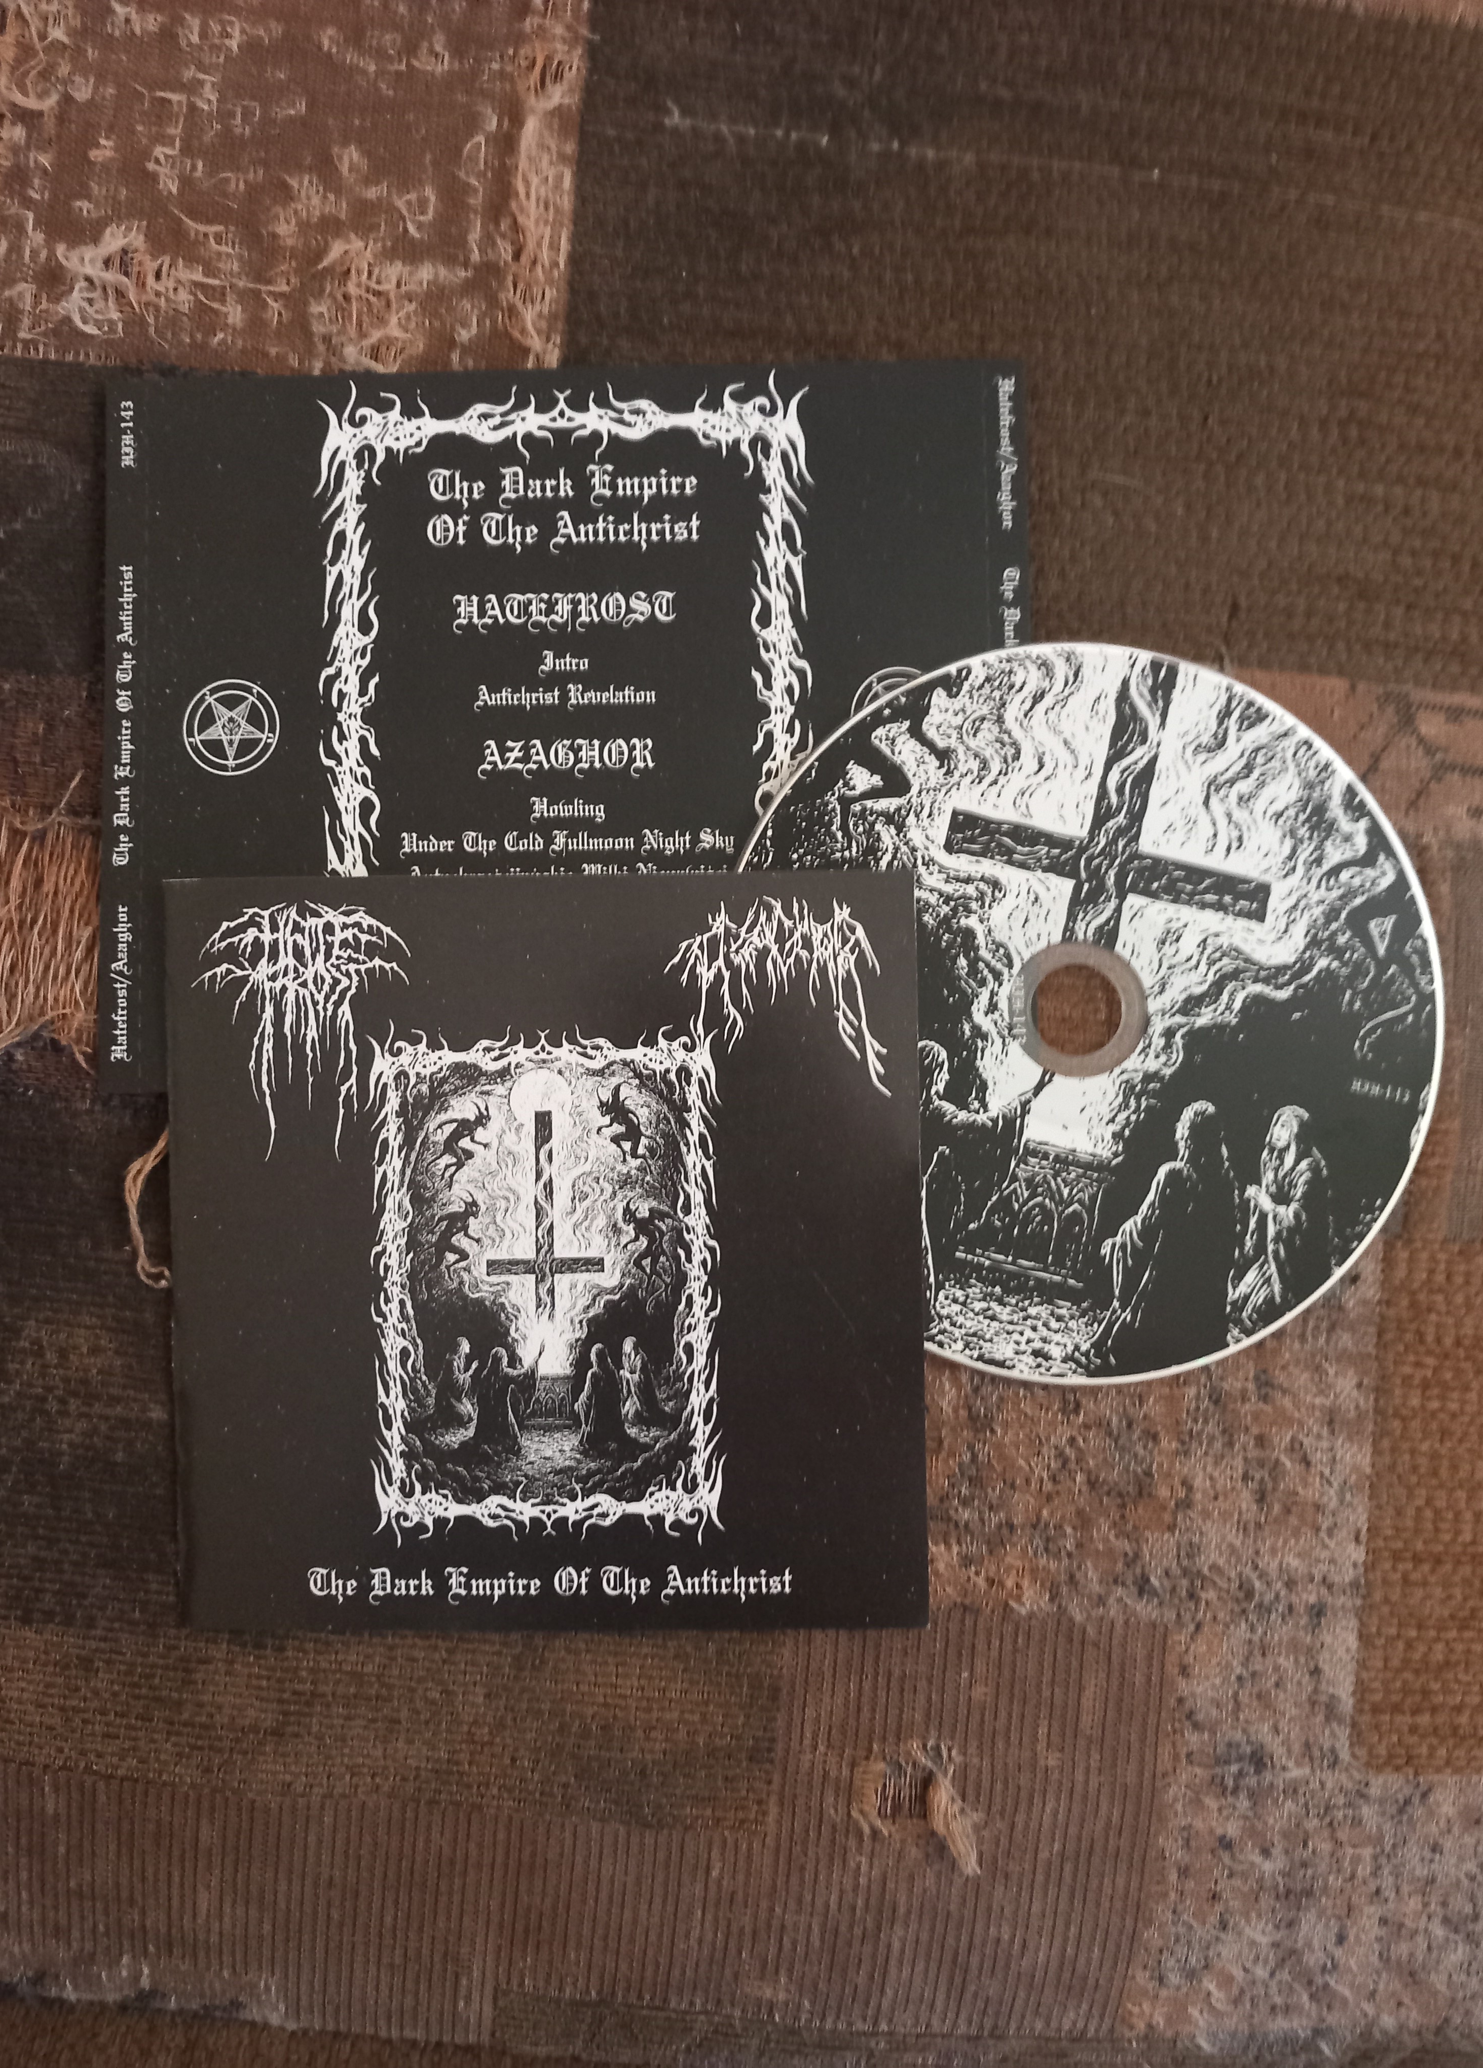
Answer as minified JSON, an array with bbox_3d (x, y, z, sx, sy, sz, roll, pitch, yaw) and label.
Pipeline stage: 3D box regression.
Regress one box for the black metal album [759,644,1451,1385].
[{"bbox_3d":[0.055,-0.004,0.261,0.120,0.001,0.120,12,88,0],"label":"black metal album"}]

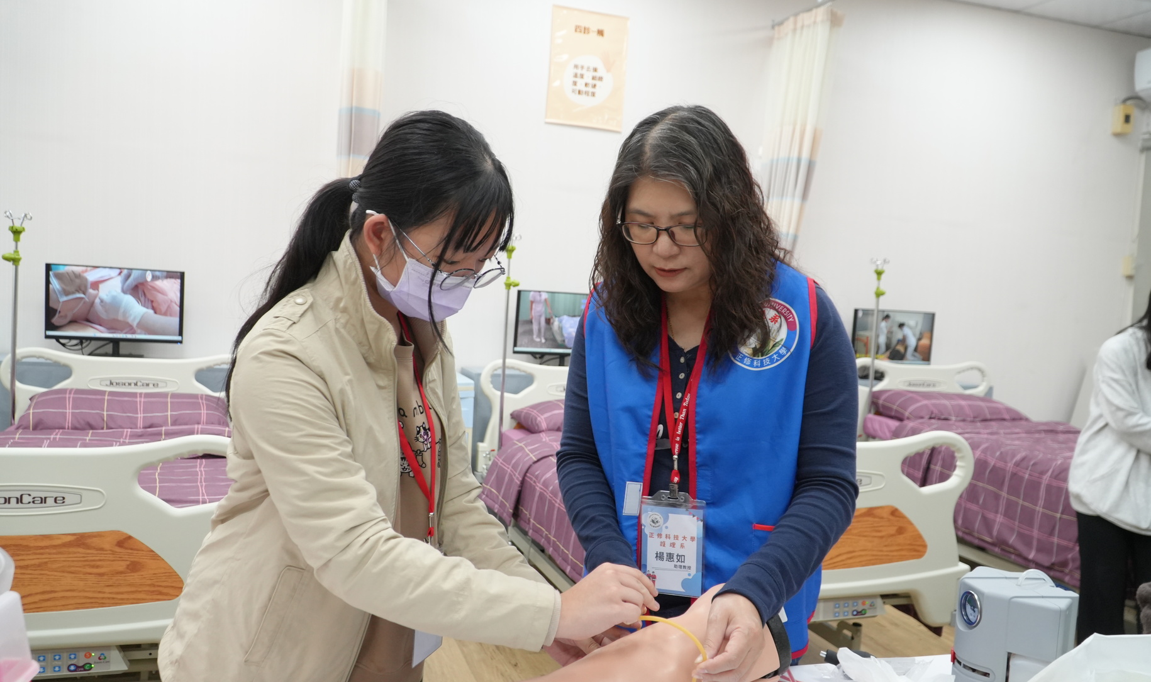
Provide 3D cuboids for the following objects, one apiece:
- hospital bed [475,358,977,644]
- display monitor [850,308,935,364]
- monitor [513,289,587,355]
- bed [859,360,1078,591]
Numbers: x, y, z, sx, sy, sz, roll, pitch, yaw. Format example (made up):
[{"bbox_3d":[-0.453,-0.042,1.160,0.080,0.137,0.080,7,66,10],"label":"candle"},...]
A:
[{"bbox_3d":[0.333,0.634,3.237,0.985,0.943,2.030,2,4,-21],"label":"hospital bed"},{"bbox_3d":[1.817,-0.007,4.975,0.541,0.330,0.070,2,4,-17],"label":"display monitor"},{"bbox_3d":[-0.044,-0.080,4.402,0.541,0.330,0.070,2,4,-16],"label":"monitor"},{"bbox_3d":[2.176,0.676,3.860,0.985,1.004,2.030,2,4,-19],"label":"bed"}]

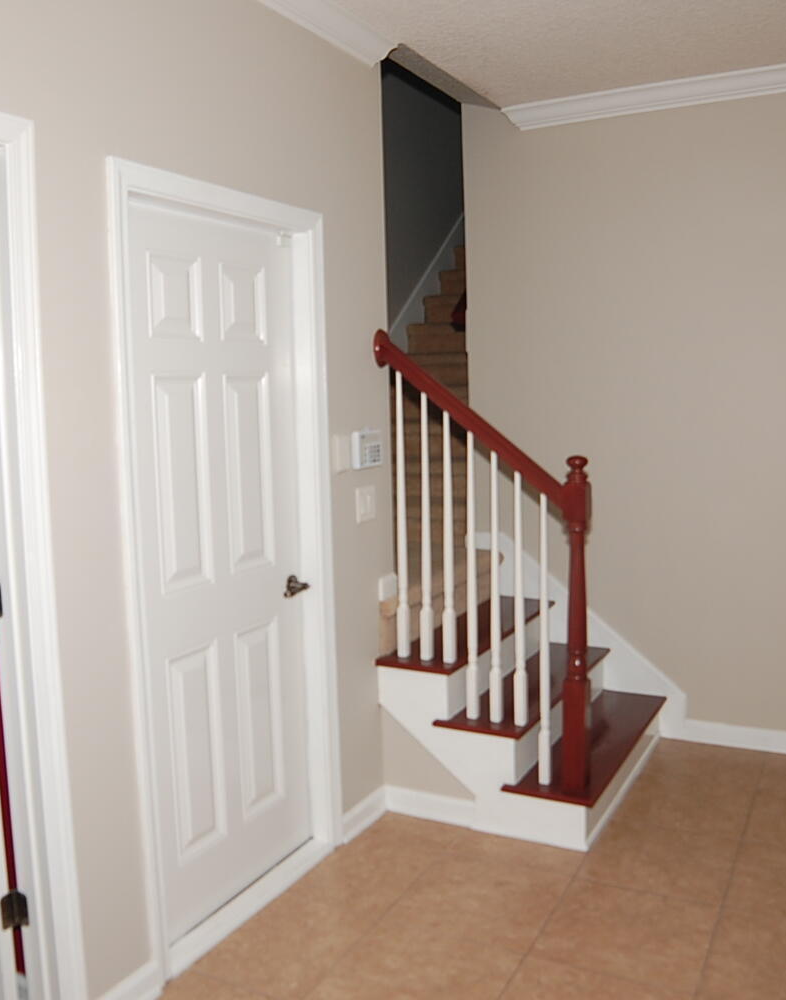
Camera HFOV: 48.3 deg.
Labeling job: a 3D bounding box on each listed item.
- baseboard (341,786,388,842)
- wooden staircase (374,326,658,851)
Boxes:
[{"bbox_3d":[-0.099,1.130,3.171,0.016,0.094,0.296,3,8,32],"label":"baseboard"},{"bbox_3d":[0.558,0.231,3.470,0.808,1.773,1.131,2,8,27],"label":"wooden staircase"}]

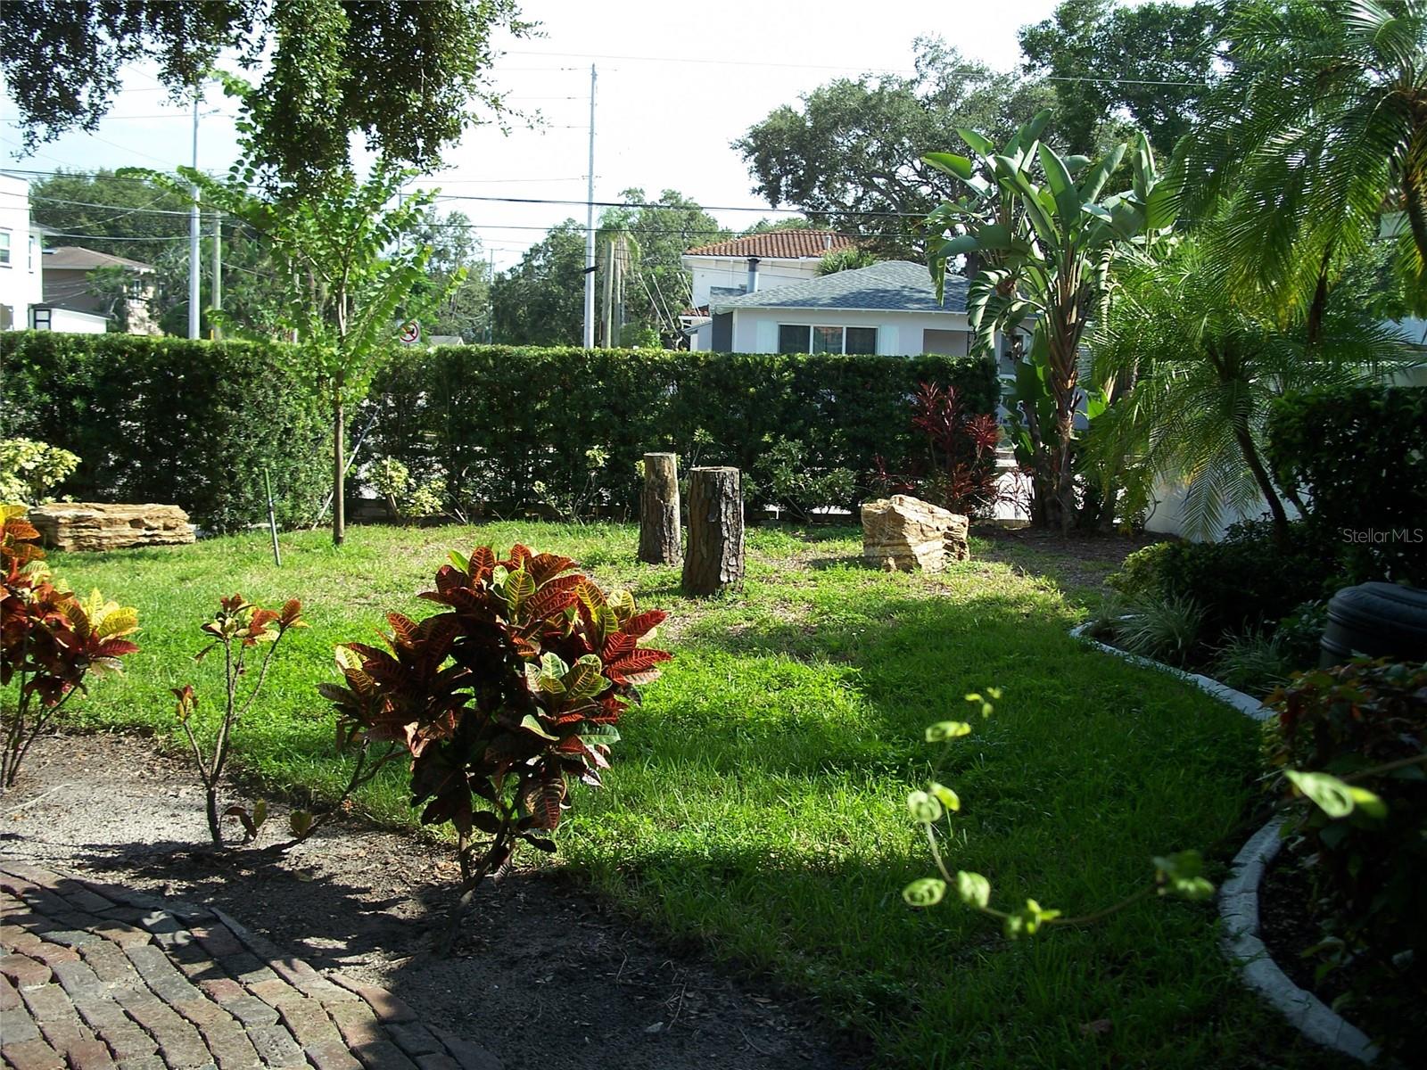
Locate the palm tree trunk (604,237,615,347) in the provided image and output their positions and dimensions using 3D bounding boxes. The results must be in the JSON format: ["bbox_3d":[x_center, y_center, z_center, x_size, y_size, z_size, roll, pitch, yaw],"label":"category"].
[{"bbox_3d":[-3.396,-7.060,49.690,0.363,5.227,0.350,2,7,0],"label":"palm tree trunk"}]

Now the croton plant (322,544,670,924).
[{"bbox_3d":[-0.589,0.558,4.135,0.946,1.074,0.850,2,7,0],"label":"croton plant"}]

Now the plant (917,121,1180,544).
[{"bbox_3d":[3.171,-1.982,14.391,2.377,3.919,2.000,2,7,0],"label":"plant"}]

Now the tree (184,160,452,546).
[{"bbox_3d":[-3.231,-1.514,12.884,2.200,3.190,2.100,1,6,0],"label":"tree"}]

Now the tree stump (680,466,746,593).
[{"bbox_3d":[-0.001,-0.033,10.833,0.430,0.876,0.430,1,6,0],"label":"tree stump"}]

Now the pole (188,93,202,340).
[{"bbox_3d":[-17.172,-9.966,50.389,0.340,10.841,0.340,1,6,0],"label":"pole"}]

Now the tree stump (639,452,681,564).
[{"bbox_3d":[-0.412,-0.220,11.757,0.310,0.824,0.310,2,7,0],"label":"tree stump"}]

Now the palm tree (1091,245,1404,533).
[{"bbox_3d":[4.217,-1.019,12.044,2.544,2.629,2.400,2,7,0],"label":"palm tree"}]

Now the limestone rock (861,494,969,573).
[{"bbox_3d":[1.583,-0.046,11.963,0.848,0.548,0.650,2,7,0],"label":"limestone rock"}]

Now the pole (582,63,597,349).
[{"bbox_3d":[-4.036,-9.817,50.367,0.340,11.233,0.340,1,6,0],"label":"pole"}]

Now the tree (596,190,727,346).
[{"bbox_3d":[-2.091,-9.835,61.525,5.306,8.010,5.500,2,7,0],"label":"tree"}]

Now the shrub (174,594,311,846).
[{"bbox_3d":[-1.547,0.612,4.983,0.430,0.825,0.400,1,6,0],"label":"shrub"}]

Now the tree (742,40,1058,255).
[{"bbox_3d":[6.903,-10.897,54.264,12.200,13.075,11.500,1,6,0],"label":"tree"}]

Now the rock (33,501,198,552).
[{"bbox_3d":[-4.879,-0.088,12.484,1.220,0.360,0.650,-1,7,-20],"label":"rock"}]

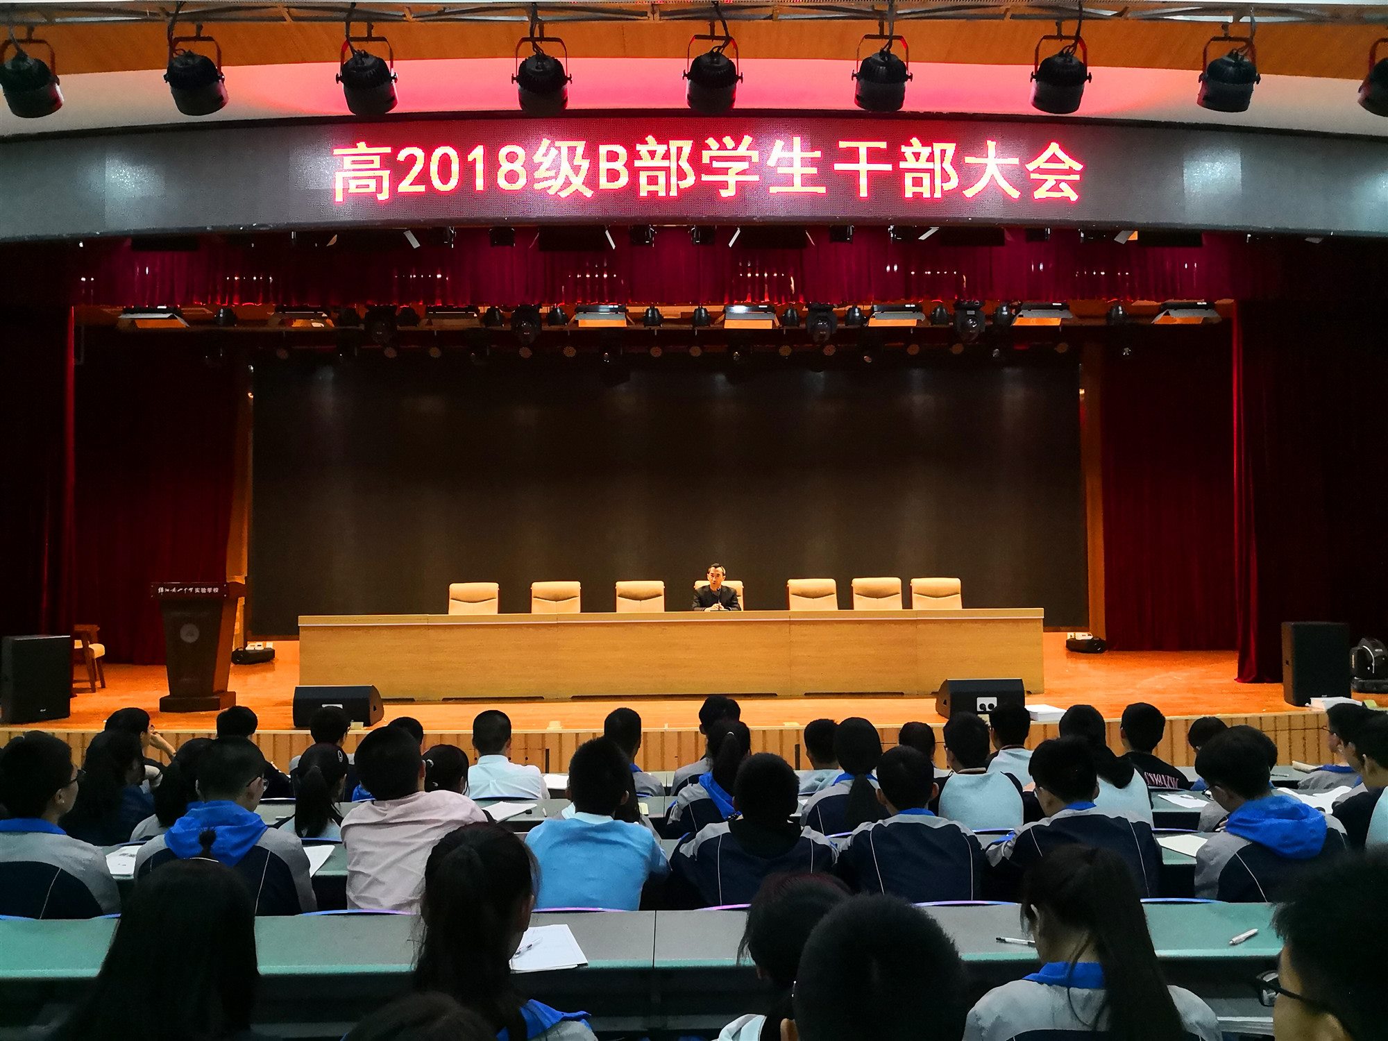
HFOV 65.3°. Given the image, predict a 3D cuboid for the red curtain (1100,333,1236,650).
[{"bbox_3d":[7.191,-0.465,16.456,2.200,4.850,0.250,0,-4,-1],"label":"red curtain"}]

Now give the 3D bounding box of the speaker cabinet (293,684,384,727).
[{"bbox_3d":[-2.676,1.383,8.211,0.580,0.325,0.430,0,-4,-1],"label":"speaker cabinet"}]

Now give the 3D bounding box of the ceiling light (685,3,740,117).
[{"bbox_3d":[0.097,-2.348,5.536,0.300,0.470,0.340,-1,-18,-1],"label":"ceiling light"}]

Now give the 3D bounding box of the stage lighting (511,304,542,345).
[{"bbox_3d":[-1.847,-2.175,11.900,0.360,0.480,0.340,0,-4,-1],"label":"stage lighting"}]

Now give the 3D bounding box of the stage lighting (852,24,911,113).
[{"bbox_3d":[0.927,-2.232,5.350,0.285,0.405,0.280,0,-2,-2],"label":"stage lighting"}]

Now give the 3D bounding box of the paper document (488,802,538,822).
[{"bbox_3d":[-0.751,1.158,4.358,0.220,0.012,0.300,-2,-3,19],"label":"paper document"}]

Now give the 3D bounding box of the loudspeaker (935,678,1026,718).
[{"bbox_3d":[2.225,1.351,8.476,0.600,0.330,0.480,-1,-3,-1],"label":"loudspeaker"}]

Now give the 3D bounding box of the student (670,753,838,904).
[{"bbox_3d":[0.179,1.280,3.379,0.490,1.141,0.700,-1,-3,-1],"label":"student"}]

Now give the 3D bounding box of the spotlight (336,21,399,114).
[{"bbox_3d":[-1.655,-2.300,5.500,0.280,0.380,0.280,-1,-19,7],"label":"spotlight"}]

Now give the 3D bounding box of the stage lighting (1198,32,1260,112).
[{"bbox_3d":[2.649,-2.237,5.370,0.285,0.401,0.280,0,-2,-2],"label":"stage lighting"}]

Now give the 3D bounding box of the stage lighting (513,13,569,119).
[{"bbox_3d":[-0.753,-2.243,5.350,0.285,0.457,0.280,0,-2,-2],"label":"stage lighting"}]

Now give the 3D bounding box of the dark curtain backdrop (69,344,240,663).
[{"bbox_3d":[-7.399,-0.283,14.886,2.359,4.477,0.250,-1,-3,-1],"label":"dark curtain backdrop"}]

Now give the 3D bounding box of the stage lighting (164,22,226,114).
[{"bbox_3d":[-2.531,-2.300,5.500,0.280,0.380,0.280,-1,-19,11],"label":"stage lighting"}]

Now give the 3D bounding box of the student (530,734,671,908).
[{"bbox_3d":[-0.292,1.242,3.330,0.470,1.204,0.740,0,-2,-2],"label":"student"}]

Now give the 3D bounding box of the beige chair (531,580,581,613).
[{"bbox_3d":[-1.325,1.101,10.230,0.570,1.050,0.620,0,-2,-2],"label":"beige chair"}]

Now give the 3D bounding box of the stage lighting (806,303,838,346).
[{"bbox_3d":[1.407,-2.151,11.900,0.350,0.476,0.320,0,-2,-2],"label":"stage lighting"}]

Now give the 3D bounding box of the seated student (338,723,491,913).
[{"bbox_3d":[-0.820,1.237,3.346,0.470,1.245,0.700,-1,-3,-1],"label":"seated student"}]

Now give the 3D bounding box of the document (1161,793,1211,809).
[{"bbox_3d":[2.115,1.188,4.595,0.160,0.008,0.285,0,-4,-1],"label":"document"}]

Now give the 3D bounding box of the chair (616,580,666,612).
[{"bbox_3d":[-0.523,1.146,10.721,0.570,1.080,0.620,0,-4,-1],"label":"chair"}]

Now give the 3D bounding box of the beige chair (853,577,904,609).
[{"bbox_3d":[1.798,1.114,10.572,0.570,1.080,0.620,0,-4,-1],"label":"beige chair"}]

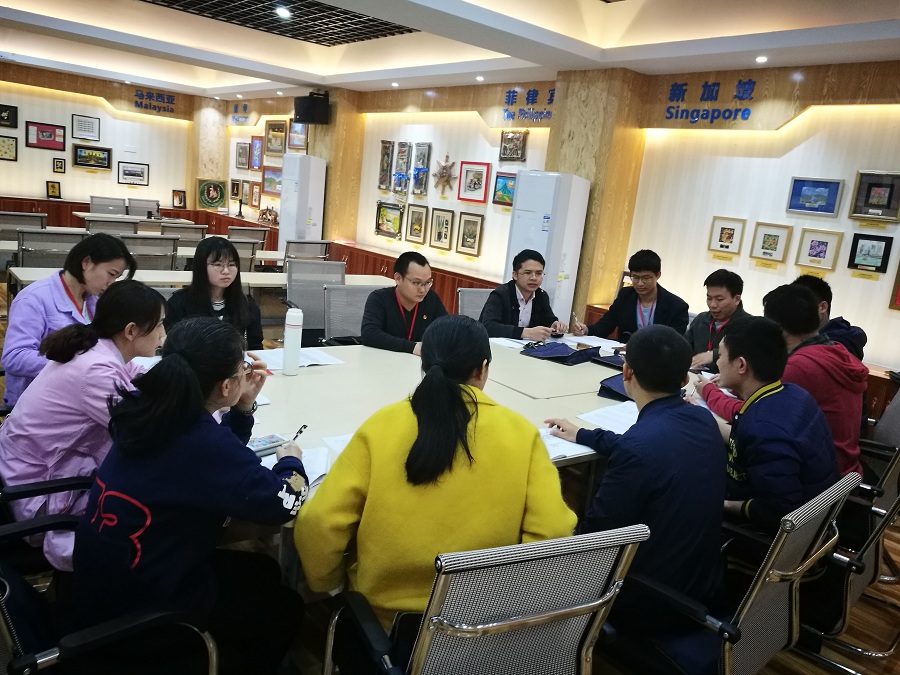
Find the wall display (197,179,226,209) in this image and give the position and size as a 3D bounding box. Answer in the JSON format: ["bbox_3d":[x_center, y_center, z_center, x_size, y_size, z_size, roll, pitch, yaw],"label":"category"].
[{"bbox_3d":[-3.780,-2.254,11.134,0.520,0.490,0.040,-1,14,-33],"label":"wall display"}]

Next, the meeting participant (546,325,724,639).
[{"bbox_3d":[0.419,0.538,2.105,0.520,1.220,0.700,-1,14,-30],"label":"meeting participant"}]

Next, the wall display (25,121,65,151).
[{"bbox_3d":[-5.659,-2.811,9.835,0.487,0.345,0.030,-4,16,-40],"label":"wall display"}]

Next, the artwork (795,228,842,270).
[{"bbox_3d":[2.340,-0.554,4.437,0.035,0.241,0.250,-4,16,-40],"label":"artwork"}]

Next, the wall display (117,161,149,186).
[{"bbox_3d":[-5.240,-2.700,11.622,0.475,0.355,0.030,-5,16,-40],"label":"wall display"}]

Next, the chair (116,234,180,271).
[{"bbox_3d":[-2.732,-0.461,6.203,0.560,0.950,0.600,-5,16,-40],"label":"chair"}]

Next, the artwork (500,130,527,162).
[{"bbox_3d":[0.595,-1.737,6.388,0.035,0.261,0.330,-4,16,-40],"label":"artwork"}]

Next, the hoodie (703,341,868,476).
[{"bbox_3d":[1.395,0.313,2.971,0.520,0.660,0.680,-3,15,-35],"label":"hoodie"}]

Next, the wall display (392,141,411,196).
[{"bbox_3d":[-0.582,-2.004,8.327,0.060,0.600,0.270,-5,16,-40],"label":"wall display"}]

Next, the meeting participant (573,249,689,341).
[{"bbox_3d":[1.050,0.138,4.136,0.560,1.300,0.660,17,16,41],"label":"meeting participant"}]

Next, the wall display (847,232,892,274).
[{"bbox_3d":[2.532,-0.504,4.217,0.035,0.210,0.214,-4,16,-40],"label":"wall display"}]

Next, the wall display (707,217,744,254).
[{"bbox_3d":[2.088,-0.771,5.306,0.030,0.257,0.255,-5,16,-40],"label":"wall display"}]

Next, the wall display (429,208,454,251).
[{"bbox_3d":[-0.069,-1.109,7.218,0.035,0.397,0.336,-4,16,-40],"label":"wall display"}]

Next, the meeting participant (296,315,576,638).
[{"bbox_3d":[-0.108,0.525,1.940,0.640,1.200,0.680,3,12,-15],"label":"meeting participant"}]

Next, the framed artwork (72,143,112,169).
[{"bbox_3d":[-5.228,-2.624,10.269,0.530,0.334,0.030,-4,16,-40],"label":"framed artwork"}]

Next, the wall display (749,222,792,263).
[{"bbox_3d":[2.142,-0.629,4.664,0.035,0.243,0.248,-4,16,-40],"label":"wall display"}]

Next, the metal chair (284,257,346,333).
[{"bbox_3d":[-0.935,-0.064,5.213,0.560,0.950,0.600,-1,14,-29],"label":"metal chair"}]

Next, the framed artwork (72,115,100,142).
[{"bbox_3d":[-5.250,-3.018,10.129,0.362,0.325,0.030,-4,16,-40],"label":"framed artwork"}]

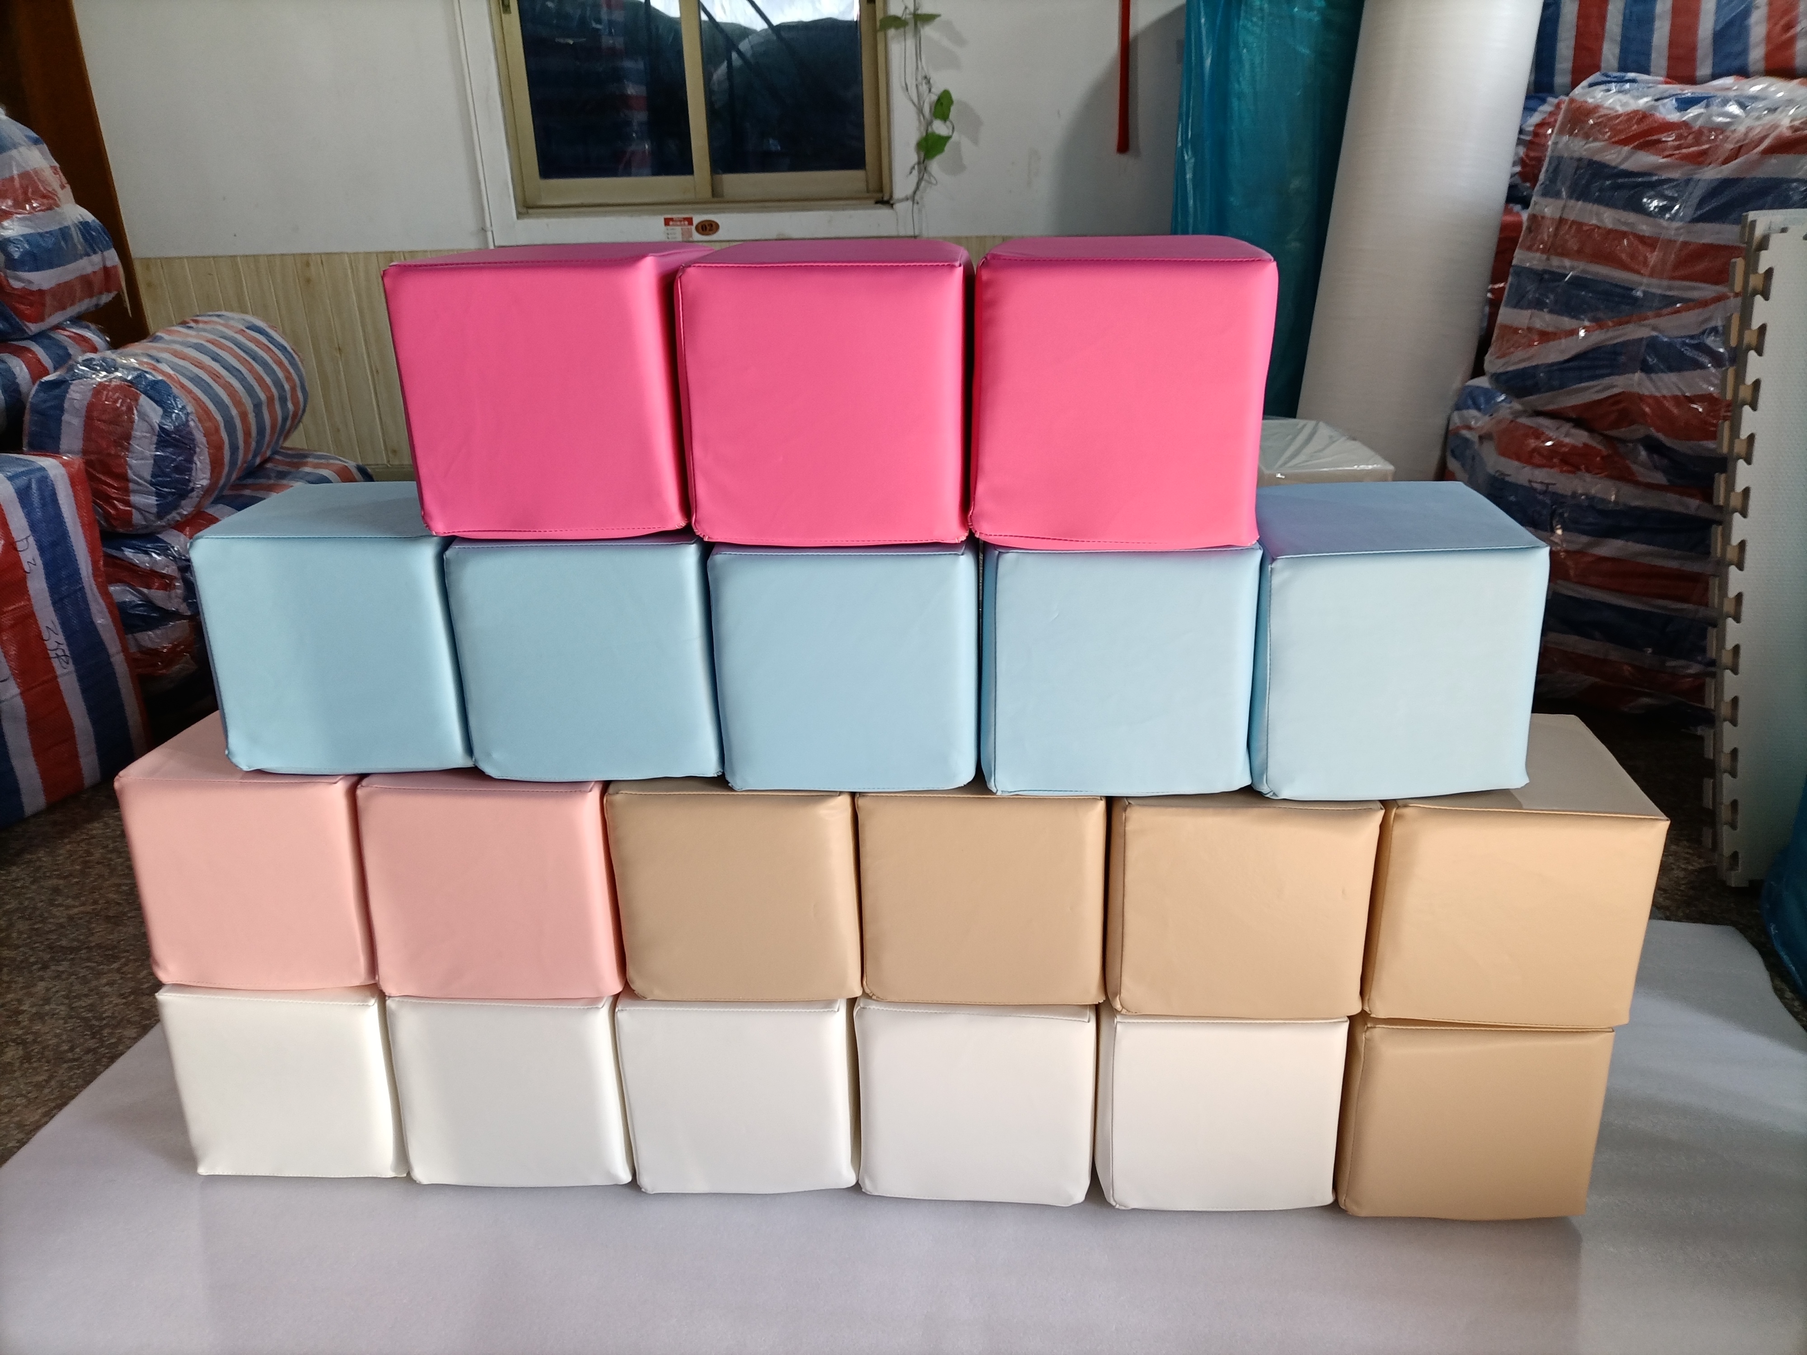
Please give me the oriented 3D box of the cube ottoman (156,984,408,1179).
[{"bbox_3d":[-0.689,0.414,1.641,0.253,0.251,0.253,0,23,3],"label":"cube ottoman"}]

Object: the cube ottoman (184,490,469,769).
[{"bbox_3d":[-0.588,-0.065,1.521,0.264,0.263,0.261,0,21,1],"label":"cube ottoman"}]

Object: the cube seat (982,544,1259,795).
[{"bbox_3d":[0.215,-0.051,1.413,0.253,0.251,0.253,-1,23,1],"label":"cube seat"}]

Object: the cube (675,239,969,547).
[{"bbox_3d":[-0.062,-0.293,1.354,0.253,0.251,0.253,0,23,3],"label":"cube"}]

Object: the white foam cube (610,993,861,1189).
[{"bbox_3d":[-0.177,0.418,1.609,0.253,0.251,0.253,0,23,2],"label":"white foam cube"}]

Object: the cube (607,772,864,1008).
[{"bbox_3d":[-0.167,0.181,1.524,0.253,0.251,0.253,0,23,2],"label":"cube"}]

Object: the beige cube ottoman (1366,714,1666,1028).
[{"bbox_3d":[0.640,0.203,1.514,0.264,0.263,0.261,1,21,6],"label":"beige cube ottoman"}]

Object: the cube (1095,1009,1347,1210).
[{"bbox_3d":[0.351,0.422,1.576,0.253,0.251,0.253,-1,23,1],"label":"cube"}]

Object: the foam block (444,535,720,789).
[{"bbox_3d":[-0.316,-0.058,1.492,0.264,0.263,0.261,0,21,3],"label":"foam block"}]

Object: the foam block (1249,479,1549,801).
[{"bbox_3d":[0.490,-0.048,1.438,0.264,0.263,0.261,0,21,1],"label":"foam block"}]

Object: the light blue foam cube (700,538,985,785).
[{"bbox_3d":[-0.050,-0.053,1.428,0.253,0.251,0.253,0,23,2],"label":"light blue foam cube"}]

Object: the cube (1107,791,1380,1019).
[{"bbox_3d":[0.348,0.189,1.484,0.253,0.251,0.253,0,23,2],"label":"cube"}]

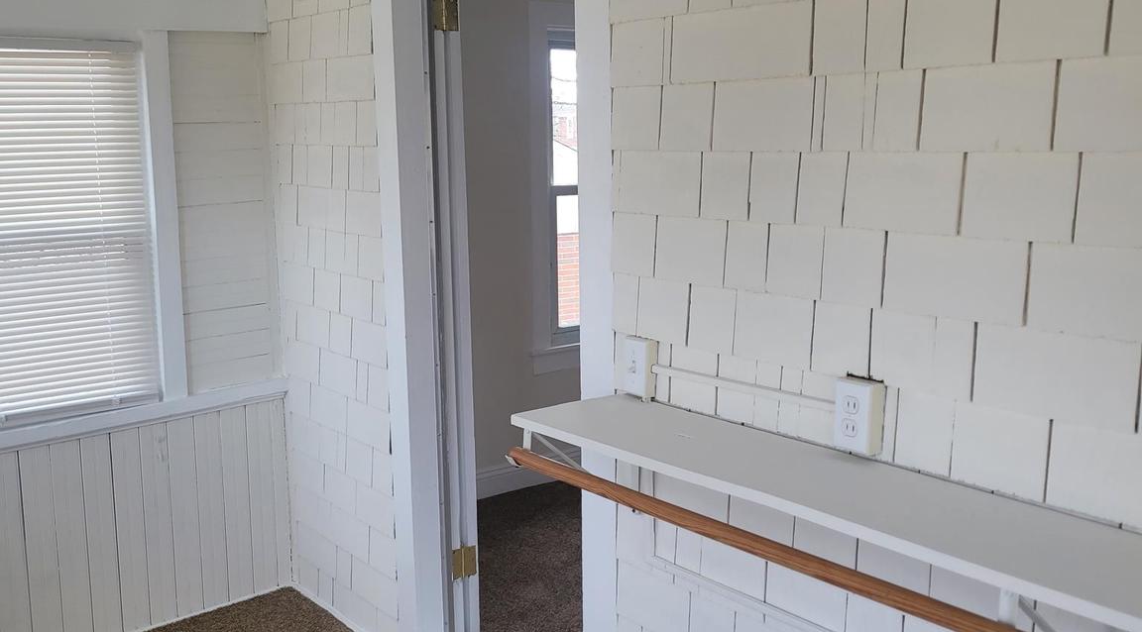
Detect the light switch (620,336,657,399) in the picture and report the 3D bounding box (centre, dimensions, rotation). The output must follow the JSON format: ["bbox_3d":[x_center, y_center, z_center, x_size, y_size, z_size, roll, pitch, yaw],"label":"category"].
[{"bbox_3d":[0.139,0.105,2.366,0.031,0.115,0.071,-7,11,-36],"label":"light switch"}]

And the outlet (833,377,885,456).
[{"bbox_3d":[0.482,0.167,1.912,0.036,0.115,0.071,-7,11,-36],"label":"outlet"}]

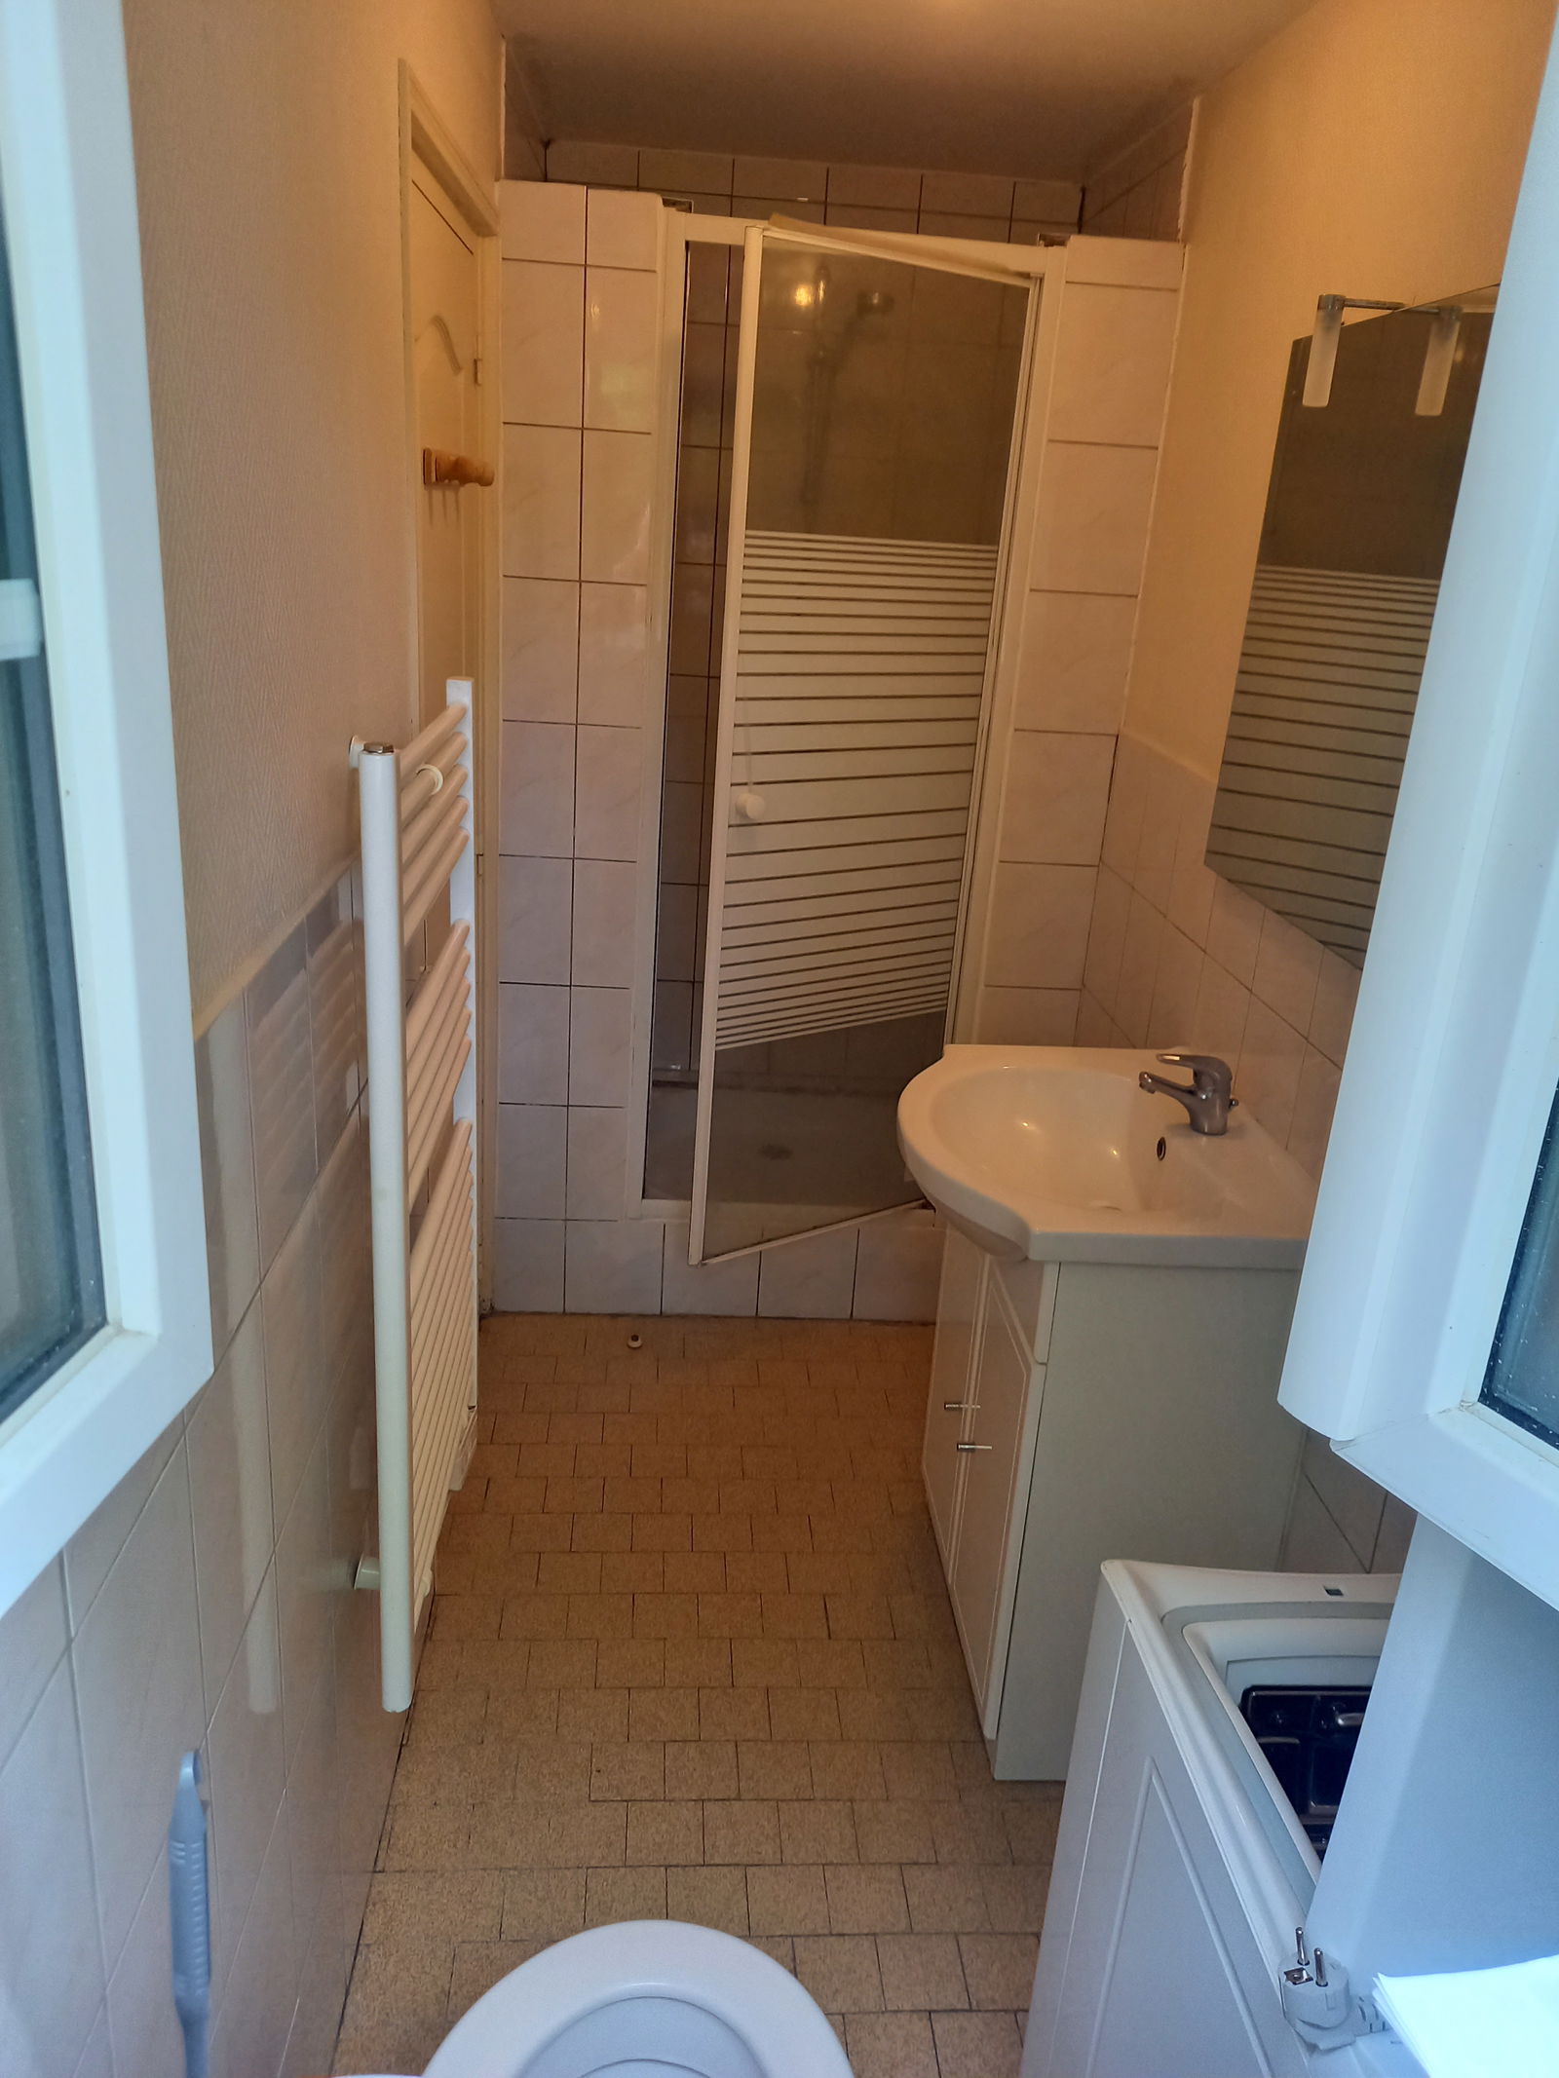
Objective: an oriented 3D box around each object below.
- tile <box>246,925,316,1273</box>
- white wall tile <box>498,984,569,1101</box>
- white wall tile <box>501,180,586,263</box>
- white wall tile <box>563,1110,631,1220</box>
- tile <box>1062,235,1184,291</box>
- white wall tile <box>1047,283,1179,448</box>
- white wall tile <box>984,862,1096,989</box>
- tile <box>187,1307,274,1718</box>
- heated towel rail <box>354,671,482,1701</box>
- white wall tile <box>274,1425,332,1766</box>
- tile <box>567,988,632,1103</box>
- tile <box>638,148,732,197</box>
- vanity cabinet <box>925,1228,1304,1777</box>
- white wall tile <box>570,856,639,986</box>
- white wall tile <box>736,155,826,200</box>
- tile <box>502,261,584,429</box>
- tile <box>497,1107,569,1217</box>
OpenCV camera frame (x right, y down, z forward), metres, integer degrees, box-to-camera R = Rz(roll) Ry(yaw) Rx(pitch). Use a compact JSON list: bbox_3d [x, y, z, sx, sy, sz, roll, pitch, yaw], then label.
[{"bbox_3d":[-0.409,0.045,1.226,0.010,0.242,0.200,2,19,-5],"label":"tile"},{"bbox_3d":[-0.478,0.012,2.936,0.139,0.250,0.010,2,19,-5],"label":"white wall tile"},{"bbox_3d":[-0.387,-1.347,2.480,0.137,0.115,0.010,2,20,-5],"label":"white wall tile"},{"bbox_3d":[-0.369,0.254,3.040,0.116,0.250,0.010,2,19,-5],"label":"white wall tile"},{"bbox_3d":[0.583,-1.319,2.556,0.198,0.071,0.010,2,19,-5],"label":"tile"},{"bbox_3d":[0.578,-1.163,2.597,0.194,0.251,0.010,2,19,-5],"label":"white wall tile"},{"bbox_3d":[0.510,-0.219,2.926,0.192,0.250,0.010,2,19,-5],"label":"white wall tile"},{"bbox_3d":[-0.415,0.345,1.131,0.010,0.250,0.200,2,19,-5],"label":"tile"},{"bbox_3d":[-0.387,0.129,1.594,0.088,0.945,0.570,2,19,-6],"label":"heated towel rail"},{"bbox_3d":[-0.449,0.518,1.404,0.010,0.251,0.201,2,20,-5],"label":"white wall tile"},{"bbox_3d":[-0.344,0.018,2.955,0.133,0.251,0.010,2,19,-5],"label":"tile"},{"bbox_3d":[-0.199,-1.841,3.192,0.202,0.068,0.010,2,19,-5],"label":"tile"},{"bbox_3d":[0.468,0.548,2.227,0.362,0.801,0.603,2,20,-5],"label":"vanity cabinet"},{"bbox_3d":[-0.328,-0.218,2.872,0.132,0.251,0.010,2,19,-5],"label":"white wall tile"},{"bbox_3d":[0.003,-1.825,3.198,0.199,0.067,0.010,2,19,-5],"label":"white wall tile"},{"bbox_3d":[-0.396,-1.167,2.530,0.137,0.251,0.010,2,19,-5],"label":"tile"},{"bbox_3d":[-0.496,0.247,3.018,0.141,0.250,0.010,2,19,-5],"label":"tile"}]

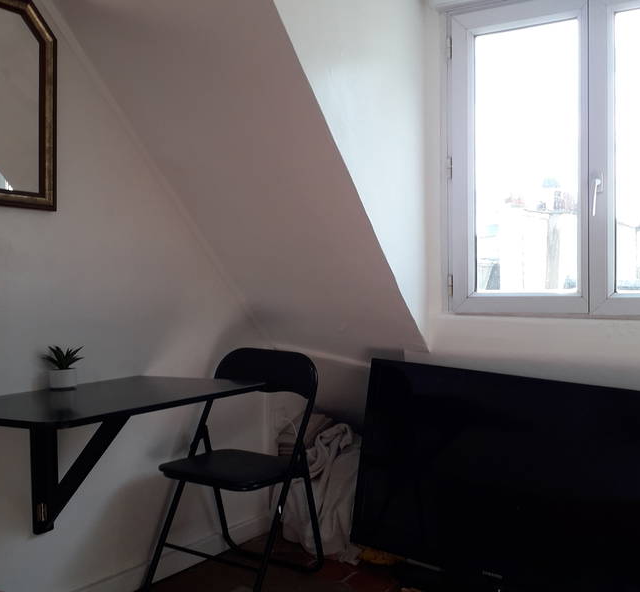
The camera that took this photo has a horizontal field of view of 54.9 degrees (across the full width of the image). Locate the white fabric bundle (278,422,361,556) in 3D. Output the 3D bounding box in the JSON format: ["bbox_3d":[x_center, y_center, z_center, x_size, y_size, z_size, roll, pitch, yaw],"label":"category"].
[{"bbox_3d":[0.005,0.765,2.500,0.340,0.510,0.230,0,1,30],"label":"white fabric bundle"}]

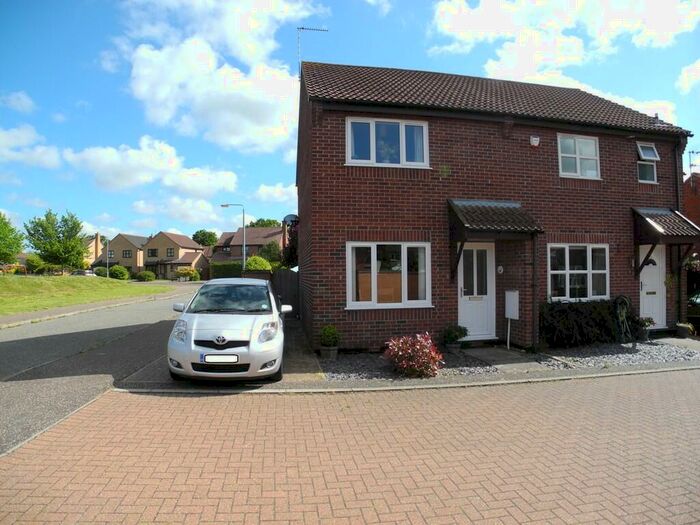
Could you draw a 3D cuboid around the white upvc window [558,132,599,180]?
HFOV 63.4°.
[{"bbox_3d":[5.170,-2.362,12.739,1.210,1.050,0.100,0,-2,-14],"label":"white upvc window"}]

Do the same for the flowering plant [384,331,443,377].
[{"bbox_3d":[1.059,1.528,9.300,0.860,0.720,0.800,0,-2,-14],"label":"flowering plant"}]

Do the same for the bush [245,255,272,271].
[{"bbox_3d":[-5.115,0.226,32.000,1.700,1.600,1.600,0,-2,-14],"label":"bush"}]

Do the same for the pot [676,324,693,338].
[{"bbox_3d":[7.739,1.608,13.100,0.380,0.330,0.360,0,-1,-14],"label":"pot"}]

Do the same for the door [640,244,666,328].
[{"bbox_3d":[7.054,0.577,13.168,0.900,2.080,0.100,0,-2,-14],"label":"door"}]

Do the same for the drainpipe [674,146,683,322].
[{"bbox_3d":[7.847,-0.645,13.525,0.090,4.750,0.090,0,-1,-14],"label":"drainpipe"}]

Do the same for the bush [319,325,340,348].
[{"bbox_3d":[-0.375,1.334,10.350,0.380,0.410,0.380,-1,-2,0],"label":"bush"}]

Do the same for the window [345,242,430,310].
[{"bbox_3d":[0.788,0.255,11.290,1.790,1.360,0.100,0,-2,-14],"label":"window"}]

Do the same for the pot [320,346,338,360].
[{"bbox_3d":[-0.369,1.645,10.200,0.310,0.250,0.310,0,-1,-14],"label":"pot"}]

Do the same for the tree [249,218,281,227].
[{"bbox_3d":[-13.591,-2.146,90.000,7.200,9.800,7.200,0,-1,-11],"label":"tree"}]

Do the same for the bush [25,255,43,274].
[{"bbox_3d":[-32.880,0.270,59.000,2.100,2.100,2.100,0,0,0],"label":"bush"}]

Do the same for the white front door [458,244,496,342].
[{"bbox_3d":[2.677,0.598,11.888,0.880,2.080,0.100,0,-1,-14],"label":"white front door"}]

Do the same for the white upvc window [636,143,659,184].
[{"bbox_3d":[6.989,-2.342,13.268,0.620,1.050,0.180,0,-1,-14],"label":"white upvc window"}]

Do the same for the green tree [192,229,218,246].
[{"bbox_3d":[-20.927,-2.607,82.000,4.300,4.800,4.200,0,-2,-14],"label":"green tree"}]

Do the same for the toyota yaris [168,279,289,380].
[{"bbox_3d":[-1.880,0.970,9.450,1.740,1.520,3.780,0,-1,-4],"label":"toyota yaris"}]

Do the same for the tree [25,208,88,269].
[{"bbox_3d":[-28.607,-1.943,55.000,5.700,6.100,5.300,0,-2,-14],"label":"tree"}]

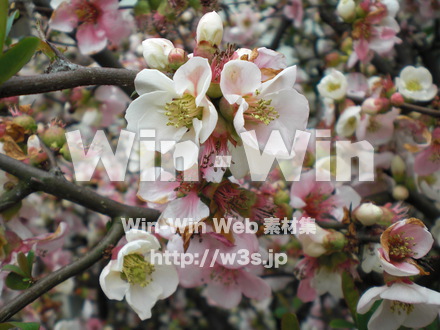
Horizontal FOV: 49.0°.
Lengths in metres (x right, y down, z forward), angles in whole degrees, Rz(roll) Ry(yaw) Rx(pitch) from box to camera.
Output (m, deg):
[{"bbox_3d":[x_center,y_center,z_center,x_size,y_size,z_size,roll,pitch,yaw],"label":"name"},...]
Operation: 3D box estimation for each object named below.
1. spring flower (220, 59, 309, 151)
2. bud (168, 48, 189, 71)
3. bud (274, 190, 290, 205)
[{"bbox_3d":[0.023,-0.032,0.250,0.042,0.046,0.023,-5,9,-27],"label":"spring flower"},{"bbox_3d":[-0.023,-0.059,0.268,0.010,0.012,0.010,-6,12,-1],"label":"bud"},{"bbox_3d":[0.042,0.022,0.320,0.010,0.009,0.010,6,12,1],"label":"bud"}]

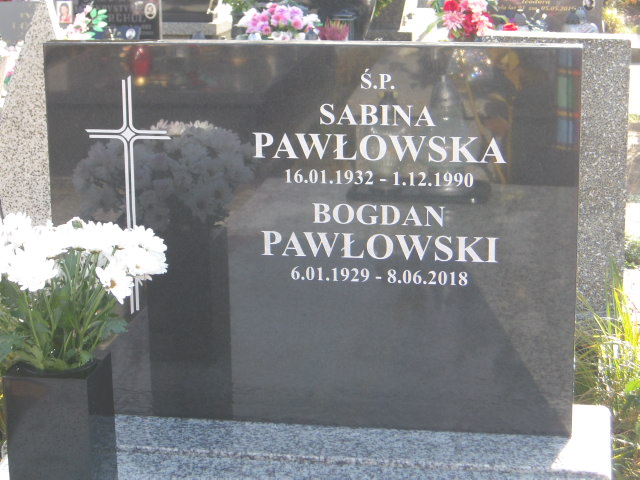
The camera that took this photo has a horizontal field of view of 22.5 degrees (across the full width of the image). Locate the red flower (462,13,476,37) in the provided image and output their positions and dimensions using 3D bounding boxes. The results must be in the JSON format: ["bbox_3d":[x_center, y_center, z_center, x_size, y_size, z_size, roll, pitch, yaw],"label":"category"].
[{"bbox_3d":[0.625,-0.900,6.720,0.070,0.097,0.060,1,11,3],"label":"red flower"}]

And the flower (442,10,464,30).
[{"bbox_3d":[0.552,-0.907,6.650,0.091,0.080,0.055,1,11,3],"label":"flower"}]

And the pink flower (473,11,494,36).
[{"bbox_3d":[0.681,-0.902,6.700,0.092,0.105,0.065,1,11,3],"label":"pink flower"}]

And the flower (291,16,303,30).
[{"bbox_3d":[-0.104,-0.956,7.100,0.053,0.060,0.040,1,11,3],"label":"flower"}]

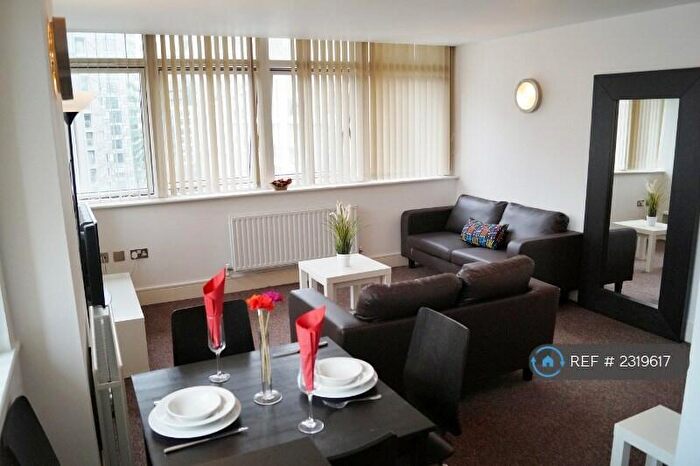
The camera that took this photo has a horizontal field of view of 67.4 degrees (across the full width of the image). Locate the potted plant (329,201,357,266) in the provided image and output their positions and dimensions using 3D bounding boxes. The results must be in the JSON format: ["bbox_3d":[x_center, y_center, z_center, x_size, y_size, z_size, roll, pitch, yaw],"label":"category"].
[{"bbox_3d":[-0.049,0.007,4.192,0.225,0.530,0.220,-1,13,0],"label":"potted plant"}]

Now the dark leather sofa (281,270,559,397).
[{"bbox_3d":[0.415,0.548,3.189,1.380,0.790,0.790,-7,14,-25],"label":"dark leather sofa"}]

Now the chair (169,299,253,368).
[{"bbox_3d":[-0.490,0.772,2.164,0.420,0.860,0.500,-7,14,-25],"label":"chair"}]

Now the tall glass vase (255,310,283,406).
[{"bbox_3d":[-0.272,0.399,1.706,0.090,0.300,0.090,-7,14,-25],"label":"tall glass vase"}]

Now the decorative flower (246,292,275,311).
[{"bbox_3d":[-0.280,0.217,1.647,0.086,0.052,0.075,-8,14,-26],"label":"decorative flower"}]

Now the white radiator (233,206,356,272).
[{"bbox_3d":[-0.523,0.035,5.132,1.270,0.510,0.120,-7,14,-25],"label":"white radiator"}]

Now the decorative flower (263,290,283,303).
[{"bbox_3d":[-0.251,0.207,1.700,0.066,0.045,0.060,-7,14,-25],"label":"decorative flower"}]

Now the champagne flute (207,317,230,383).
[{"bbox_3d":[-0.468,0.405,1.854,0.078,0.230,0.078,-7,14,-25],"label":"champagne flute"}]

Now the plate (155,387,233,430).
[{"bbox_3d":[-0.476,0.539,1.626,0.240,0.028,0.240,-1,13,0],"label":"plate"}]

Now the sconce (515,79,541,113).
[{"bbox_3d":[1.600,-1.221,4.678,0.085,0.278,0.278,-8,14,-26],"label":"sconce"}]

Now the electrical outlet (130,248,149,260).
[{"bbox_3d":[-1.862,0.192,4.654,0.148,0.088,0.014,-7,14,-23],"label":"electrical outlet"}]

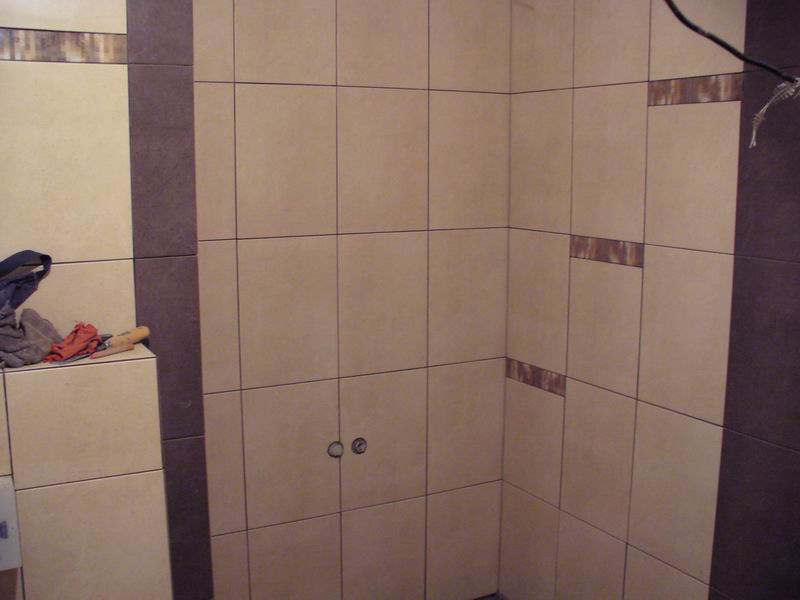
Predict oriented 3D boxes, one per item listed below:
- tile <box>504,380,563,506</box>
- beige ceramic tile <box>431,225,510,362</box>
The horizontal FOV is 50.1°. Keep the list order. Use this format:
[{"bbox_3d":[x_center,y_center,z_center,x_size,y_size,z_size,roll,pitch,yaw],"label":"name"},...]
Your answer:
[{"bbox_3d":[0.364,0.383,2.324,0.010,0.305,0.254,-5,10,-29],"label":"tile"},{"bbox_3d":[0.180,-0.009,2.254,0.250,0.350,0.010,-5,10,-28],"label":"beige ceramic tile"}]

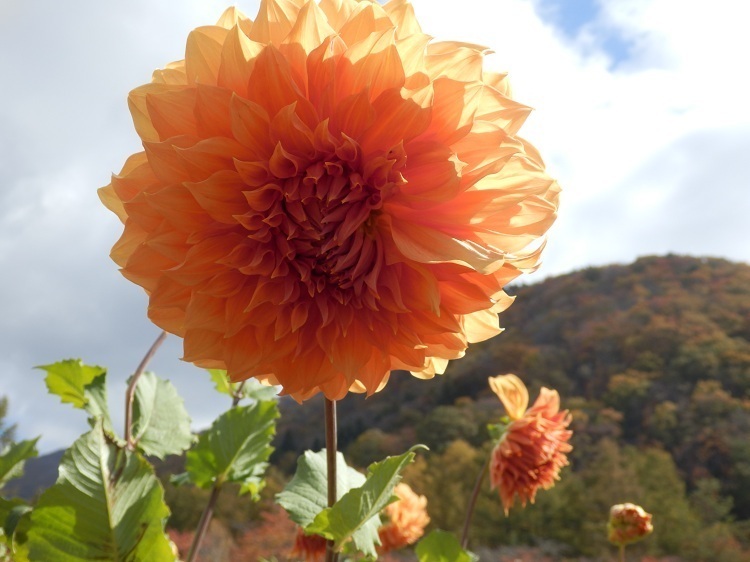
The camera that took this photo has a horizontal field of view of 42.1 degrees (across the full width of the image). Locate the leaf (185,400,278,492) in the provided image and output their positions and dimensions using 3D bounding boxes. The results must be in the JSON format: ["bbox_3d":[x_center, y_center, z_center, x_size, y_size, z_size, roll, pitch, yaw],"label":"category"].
[{"bbox_3d":[-0.097,0.111,0.660,0.050,0.074,0.030,38,15,-8],"label":"leaf"}]

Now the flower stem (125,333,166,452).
[{"bbox_3d":[-0.166,0.078,0.700,0.024,0.087,0.020,12,-6,-1],"label":"flower stem"}]

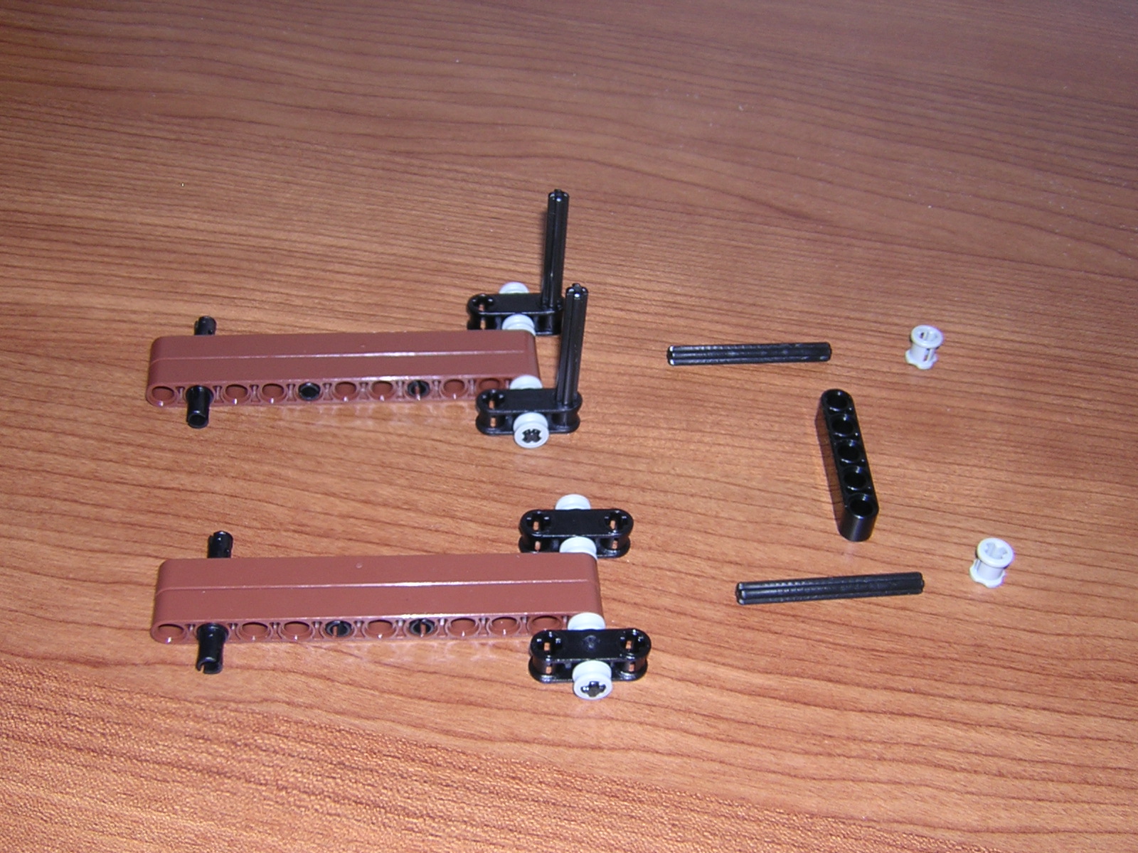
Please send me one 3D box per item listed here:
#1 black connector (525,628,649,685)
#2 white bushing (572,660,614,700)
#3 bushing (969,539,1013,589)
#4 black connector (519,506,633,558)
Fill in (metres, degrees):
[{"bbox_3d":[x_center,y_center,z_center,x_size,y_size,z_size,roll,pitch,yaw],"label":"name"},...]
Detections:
[{"bbox_3d":[0.004,0.044,0.297,0.024,0.008,0.008,-1,44,-6],"label":"black connector"},{"bbox_3d":[0.005,0.048,0.293,0.007,0.007,0.004,-1,44,-6],"label":"white bushing"},{"bbox_3d":[0.088,0.029,0.321,0.007,0.008,0.007,3,44,-3],"label":"bushing"},{"bbox_3d":[0.002,0.022,0.320,0.024,0.008,0.008,-1,44,-6],"label":"black connector"}]

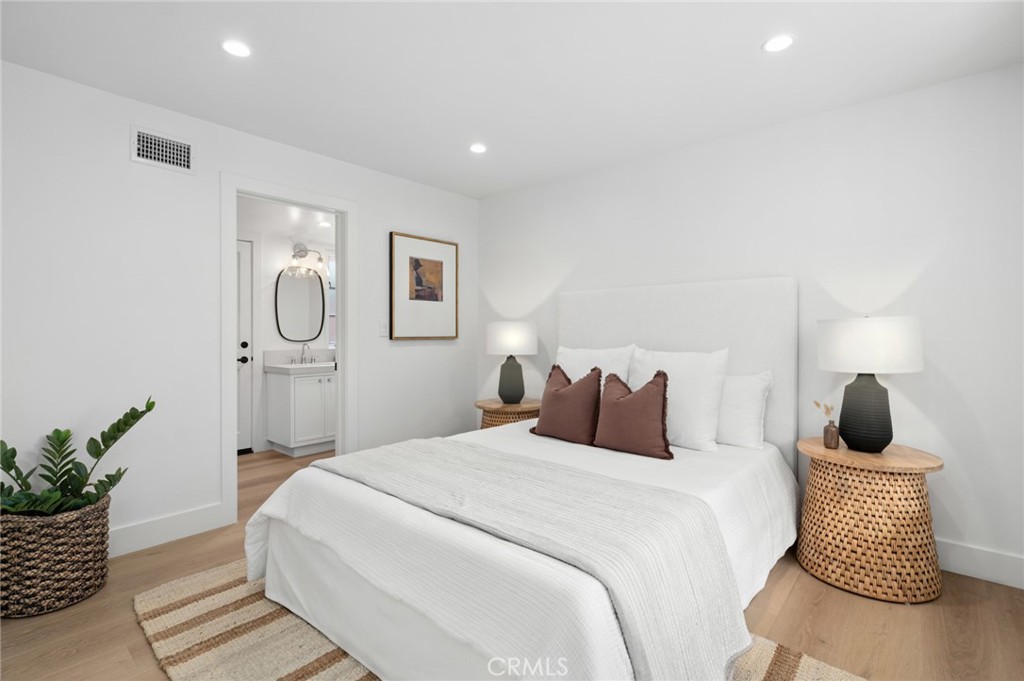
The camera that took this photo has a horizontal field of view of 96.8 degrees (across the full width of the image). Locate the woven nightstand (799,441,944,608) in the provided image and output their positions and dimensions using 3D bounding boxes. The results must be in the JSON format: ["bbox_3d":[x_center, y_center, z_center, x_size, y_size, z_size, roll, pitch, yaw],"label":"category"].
[{"bbox_3d":[1.746,0.848,2.261,0.565,0.605,0.565,1,2,41],"label":"woven nightstand"}]

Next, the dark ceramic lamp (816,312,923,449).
[{"bbox_3d":[1.760,0.216,2.257,0.410,0.660,0.410,1,2,41],"label":"dark ceramic lamp"}]

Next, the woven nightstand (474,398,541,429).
[{"bbox_3d":[-0.015,0.806,3.691,0.565,0.605,0.565,1,2,41],"label":"woven nightstand"}]

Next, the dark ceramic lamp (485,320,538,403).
[{"bbox_3d":[0.000,0.175,3.674,0.410,0.660,0.410,0,2,0],"label":"dark ceramic lamp"}]

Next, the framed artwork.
[{"bbox_3d":[-0.737,-0.438,3.903,0.043,0.860,0.705,1,2,41],"label":"framed artwork"}]

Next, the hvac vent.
[{"bbox_3d":[-1.927,-1.055,2.521,0.024,0.198,0.293,1,2,41],"label":"hvac vent"}]

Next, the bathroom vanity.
[{"bbox_3d":[-1.988,0.657,4.538,0.540,0.850,0.635,1,2,41],"label":"bathroom vanity"}]

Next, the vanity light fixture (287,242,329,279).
[{"bbox_3d":[-2.090,-0.821,4.614,0.250,0.365,0.450,1,2,41],"label":"vanity light fixture"}]

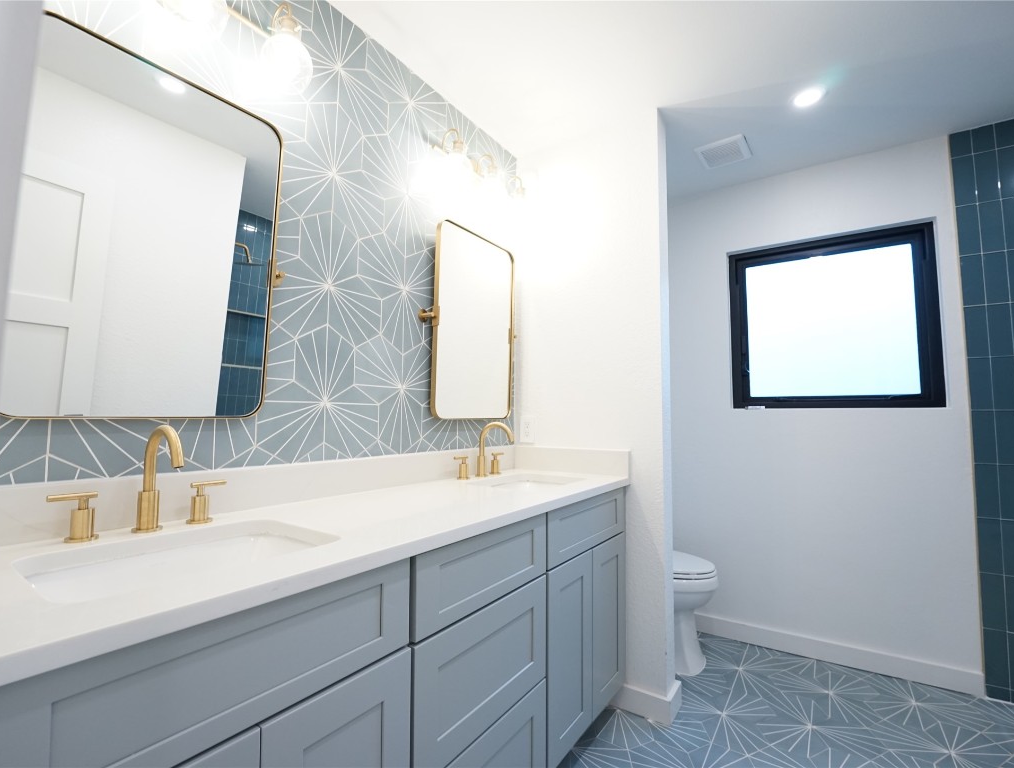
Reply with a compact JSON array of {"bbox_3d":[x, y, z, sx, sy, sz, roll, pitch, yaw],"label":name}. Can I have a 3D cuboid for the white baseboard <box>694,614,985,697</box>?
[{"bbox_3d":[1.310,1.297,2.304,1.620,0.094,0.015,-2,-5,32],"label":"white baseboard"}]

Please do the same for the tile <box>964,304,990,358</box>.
[{"bbox_3d":[2.051,-0.229,1.958,0.074,0.228,0.010,-2,-6,35],"label":"tile"}]

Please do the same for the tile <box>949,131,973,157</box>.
[{"bbox_3d":[2.056,-1.083,2.031,0.074,0.115,0.010,-2,-6,35],"label":"tile"}]

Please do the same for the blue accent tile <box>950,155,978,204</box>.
[{"bbox_3d":[2.066,-0.915,2.025,0.071,0.226,0.010,-2,-5,32],"label":"blue accent tile"}]

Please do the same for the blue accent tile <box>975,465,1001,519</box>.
[{"bbox_3d":[2.056,0.459,1.917,0.071,0.226,0.010,-2,-5,32],"label":"blue accent tile"}]

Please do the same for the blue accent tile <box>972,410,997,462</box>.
[{"bbox_3d":[2.044,0.228,1.919,0.075,0.229,0.010,-2,-5,35],"label":"blue accent tile"}]

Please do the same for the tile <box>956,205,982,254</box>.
[{"bbox_3d":[2.055,-0.684,1.996,0.074,0.228,0.010,-2,-6,35],"label":"tile"}]

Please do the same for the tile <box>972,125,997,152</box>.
[{"bbox_3d":[2.127,-1.088,2.001,0.072,0.113,0.010,-2,-5,32],"label":"tile"}]

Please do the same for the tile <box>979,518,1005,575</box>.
[{"bbox_3d":[2.051,0.688,1.901,0.071,0.226,0.010,-2,-5,32],"label":"tile"}]

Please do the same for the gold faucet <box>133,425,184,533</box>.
[{"bbox_3d":[-0.685,0.187,0.892,0.166,0.216,0.056,-2,-5,35],"label":"gold faucet"}]

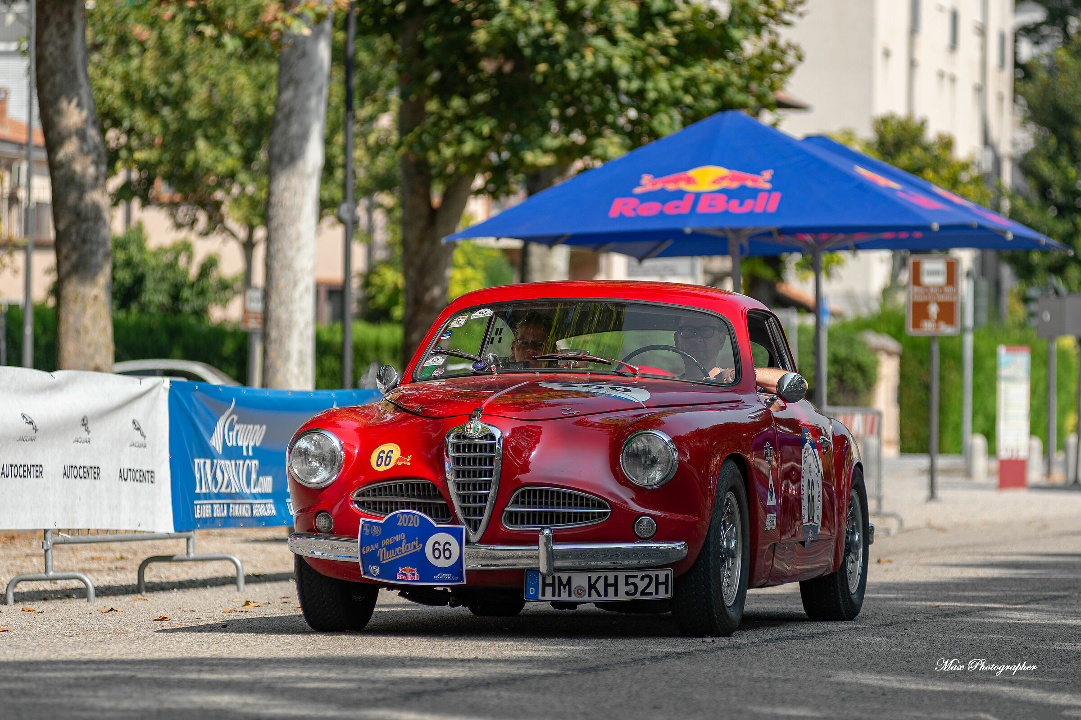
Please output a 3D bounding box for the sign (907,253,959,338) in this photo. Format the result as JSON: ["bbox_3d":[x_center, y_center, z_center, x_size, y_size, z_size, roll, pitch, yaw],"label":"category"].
[{"bbox_3d":[4.470,-0.734,58.000,0.600,0.910,0.050,0,-1,7],"label":"sign"}]

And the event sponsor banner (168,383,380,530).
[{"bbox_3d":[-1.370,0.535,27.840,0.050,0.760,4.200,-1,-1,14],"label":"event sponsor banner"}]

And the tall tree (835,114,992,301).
[{"bbox_3d":[7.000,-1.370,95.000,3.100,6.500,3.100,1,-1,0],"label":"tall tree"}]

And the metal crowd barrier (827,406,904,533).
[{"bbox_3d":[2.690,0.950,44.700,0.500,1.100,2.300,0,-1,17],"label":"metal crowd barrier"}]

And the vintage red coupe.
[{"bbox_3d":[0.275,0.347,19.460,1.610,1.340,4.400,0,-1,13],"label":"vintage red coupe"}]

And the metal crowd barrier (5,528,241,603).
[{"bbox_3d":[-2.030,0.617,25.100,0.500,1.100,2.250,-1,-1,14],"label":"metal crowd barrier"}]

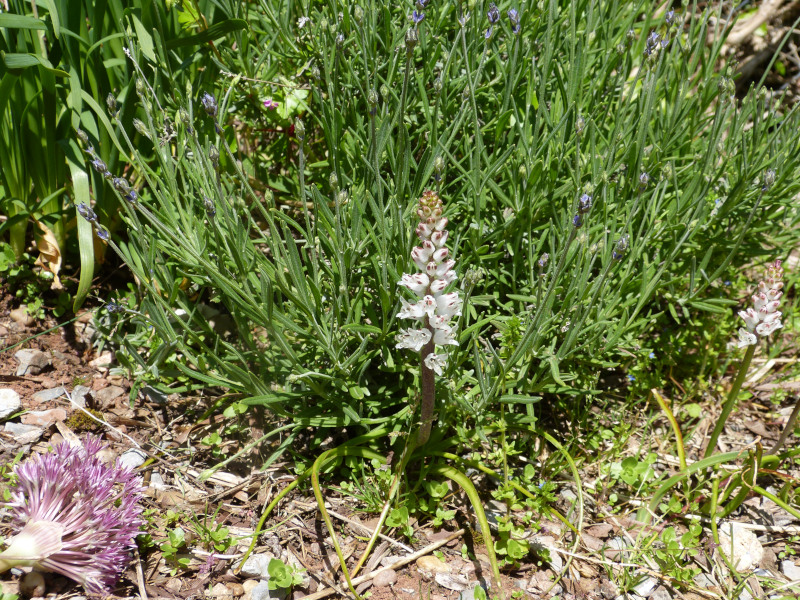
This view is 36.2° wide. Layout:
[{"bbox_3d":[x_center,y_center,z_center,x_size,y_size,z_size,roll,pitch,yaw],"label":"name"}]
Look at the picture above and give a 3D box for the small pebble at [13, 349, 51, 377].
[{"bbox_3d":[-0.264,0.045,0.880,0.026,0.015,0.019,0,35,0],"label":"small pebble"}]

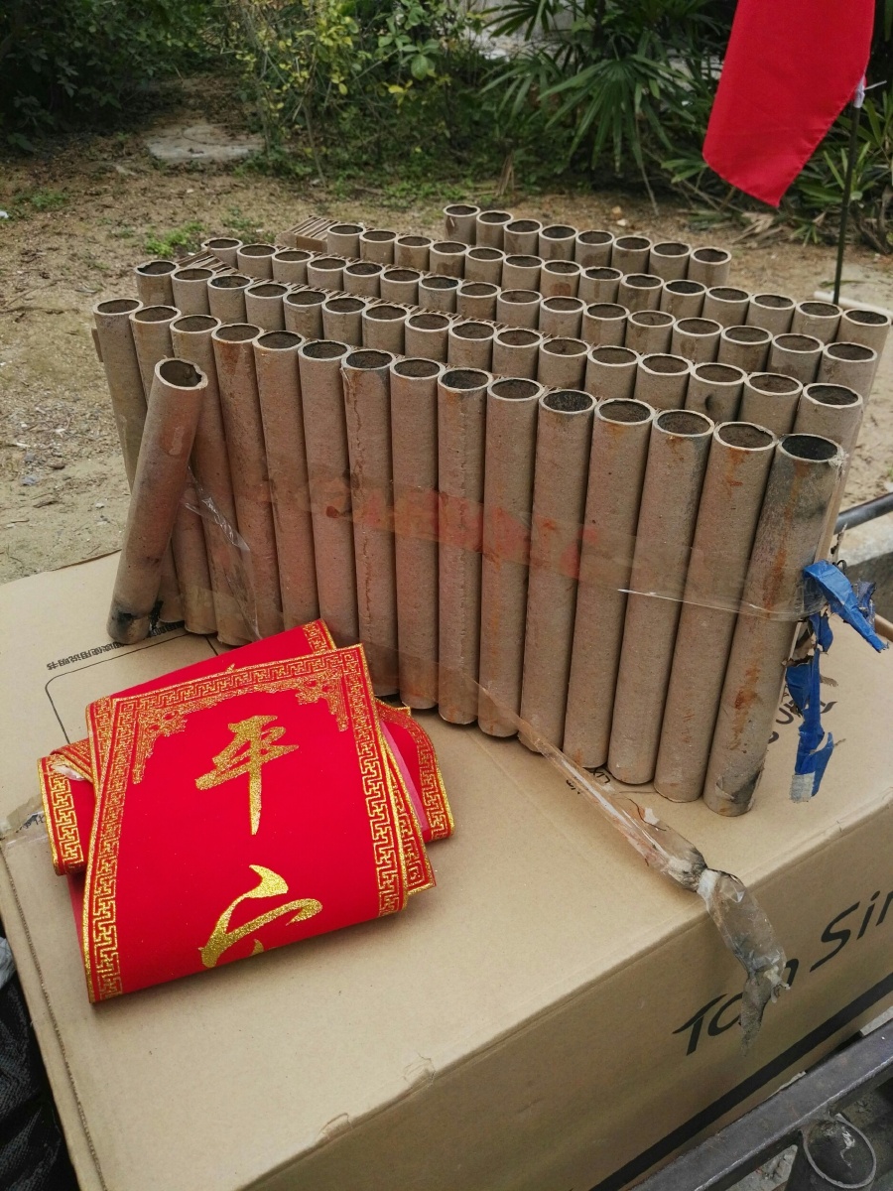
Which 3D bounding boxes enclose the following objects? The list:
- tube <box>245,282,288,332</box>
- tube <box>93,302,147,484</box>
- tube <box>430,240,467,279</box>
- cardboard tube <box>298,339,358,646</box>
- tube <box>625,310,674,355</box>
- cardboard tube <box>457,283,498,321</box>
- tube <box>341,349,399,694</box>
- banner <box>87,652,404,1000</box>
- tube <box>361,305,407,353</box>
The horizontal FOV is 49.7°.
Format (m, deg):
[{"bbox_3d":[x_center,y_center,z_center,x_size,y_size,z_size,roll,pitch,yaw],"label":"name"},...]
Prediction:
[{"bbox_3d":[-0.134,-0.116,0.793,0.034,0.271,0.034,16,39,20],"label":"tube"},{"bbox_3d":[-0.257,-0.103,0.826,0.036,0.294,0.036,18,39,19],"label":"tube"},{"bbox_3d":[0.002,-0.202,0.980,0.037,0.295,0.037,17,39,21],"label":"tube"},{"bbox_3d":[-0.089,-0.054,0.761,0.036,0.294,0.036,1,36,-1],"label":"cardboard tube"},{"bbox_3d":[0.143,-0.085,0.757,0.034,0.271,0.034,16,39,20],"label":"tube"},{"bbox_3d":[0.023,-0.119,0.801,0.034,0.271,0.034,16,39,20],"label":"cardboard tube"},{"bbox_3d":[-0.056,-0.044,0.749,0.036,0.294,0.036,1,36,-1],"label":"tube"},{"bbox_3d":[-0.131,0.136,0.636,0.185,0.041,0.224,-11,46,-16],"label":"banner"},{"bbox_3d":[-0.049,-0.098,0.826,0.036,0.294,0.036,17,39,20],"label":"tube"}]

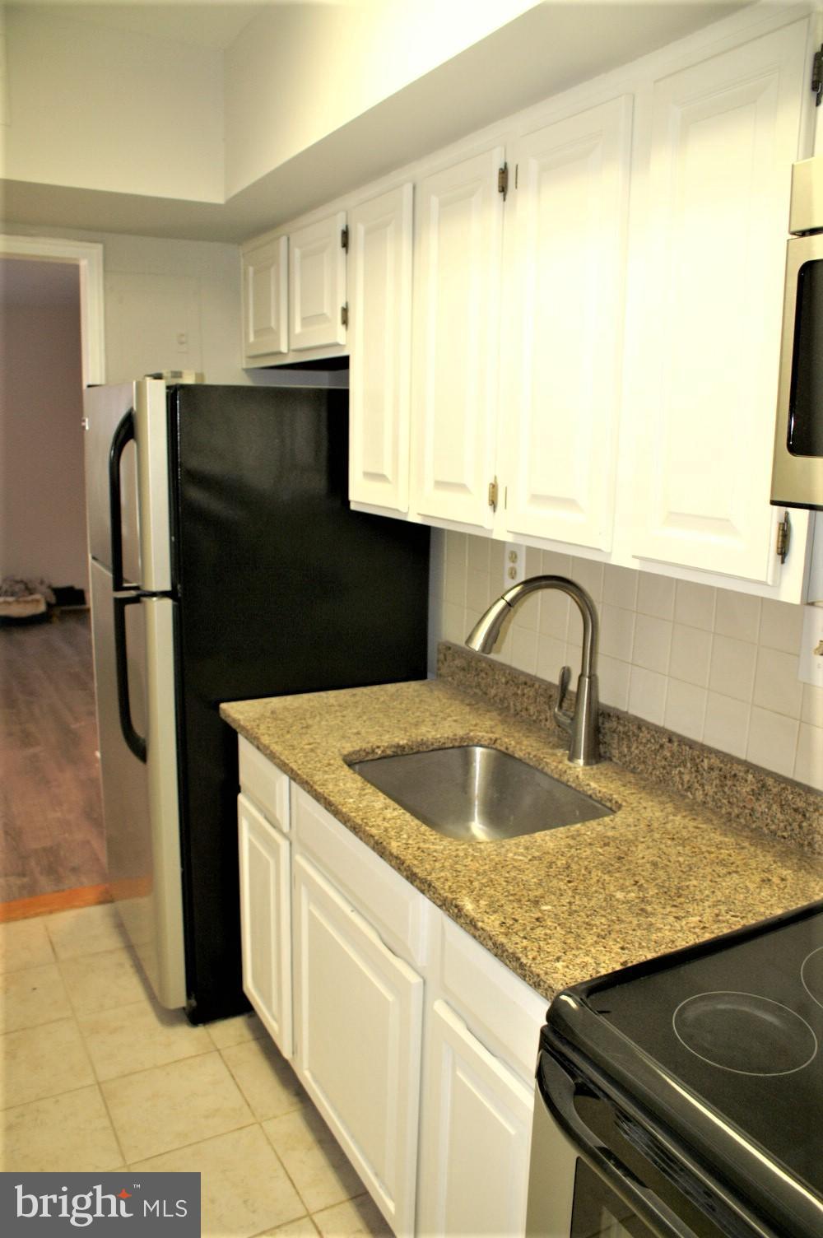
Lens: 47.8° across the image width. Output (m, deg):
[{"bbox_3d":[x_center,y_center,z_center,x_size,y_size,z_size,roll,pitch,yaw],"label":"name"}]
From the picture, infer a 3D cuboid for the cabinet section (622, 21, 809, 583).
[{"bbox_3d":[0.562,-0.438,1.407,0.310,0.724,0.295,-6,13,-29],"label":"cabinet section"}]

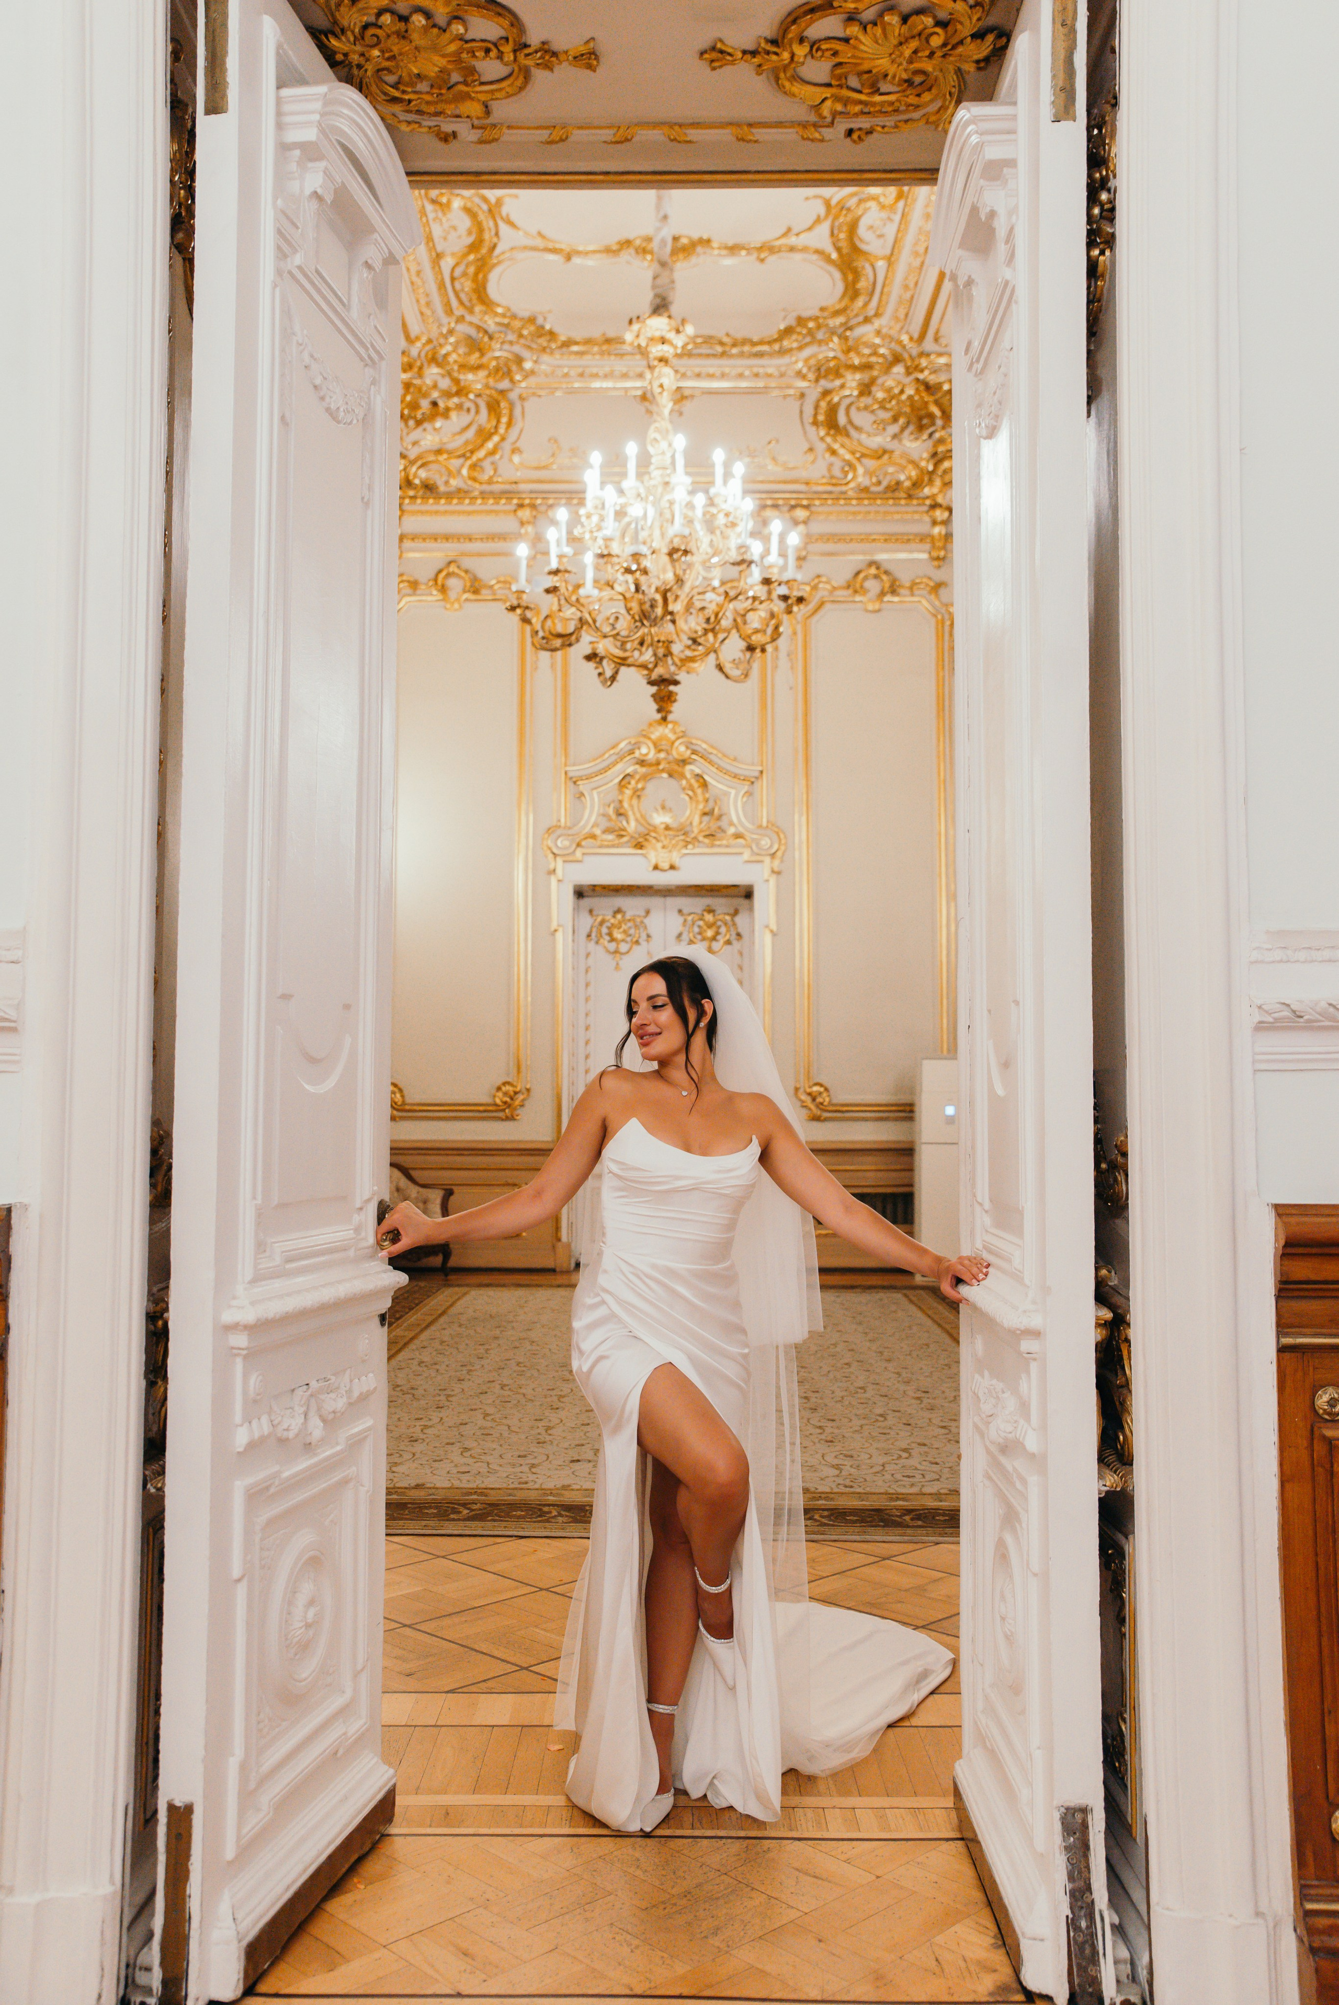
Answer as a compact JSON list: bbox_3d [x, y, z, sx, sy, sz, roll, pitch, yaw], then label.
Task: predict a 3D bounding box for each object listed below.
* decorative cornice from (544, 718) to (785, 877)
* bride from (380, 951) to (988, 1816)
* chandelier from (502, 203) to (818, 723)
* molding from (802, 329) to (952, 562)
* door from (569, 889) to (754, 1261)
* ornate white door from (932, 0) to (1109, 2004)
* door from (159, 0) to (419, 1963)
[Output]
[{"bbox_3d":[-0.044,-1.734,14.582,2.035,1.347,0.250,0,-3,1],"label":"decorative cornice"},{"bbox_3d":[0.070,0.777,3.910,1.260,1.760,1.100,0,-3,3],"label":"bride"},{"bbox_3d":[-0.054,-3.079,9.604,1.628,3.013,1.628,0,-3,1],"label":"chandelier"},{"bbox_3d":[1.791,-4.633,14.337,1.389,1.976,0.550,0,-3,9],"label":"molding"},{"bbox_3d":[-0.045,0.665,14.638,1.542,3.274,0.140,0,-3,1],"label":"door"},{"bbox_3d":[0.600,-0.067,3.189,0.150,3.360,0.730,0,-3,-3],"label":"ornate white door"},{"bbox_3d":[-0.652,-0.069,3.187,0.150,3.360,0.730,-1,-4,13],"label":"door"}]

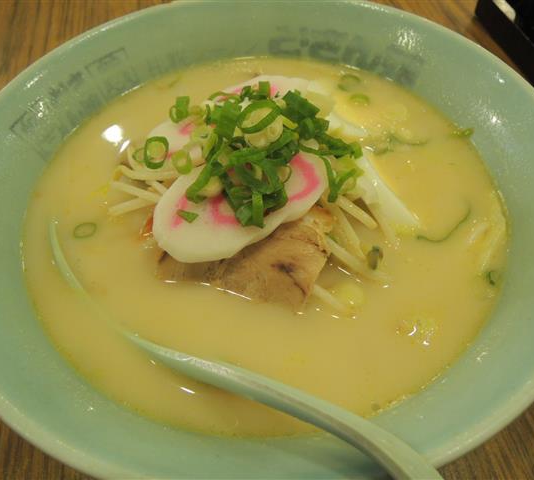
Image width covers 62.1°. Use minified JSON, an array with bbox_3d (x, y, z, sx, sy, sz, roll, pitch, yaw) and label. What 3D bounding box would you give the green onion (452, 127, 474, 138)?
[{"bbox_3d":[0.086,-0.047,0.194,0.009,0.004,0.005,16,57,12],"label":"green onion"}]

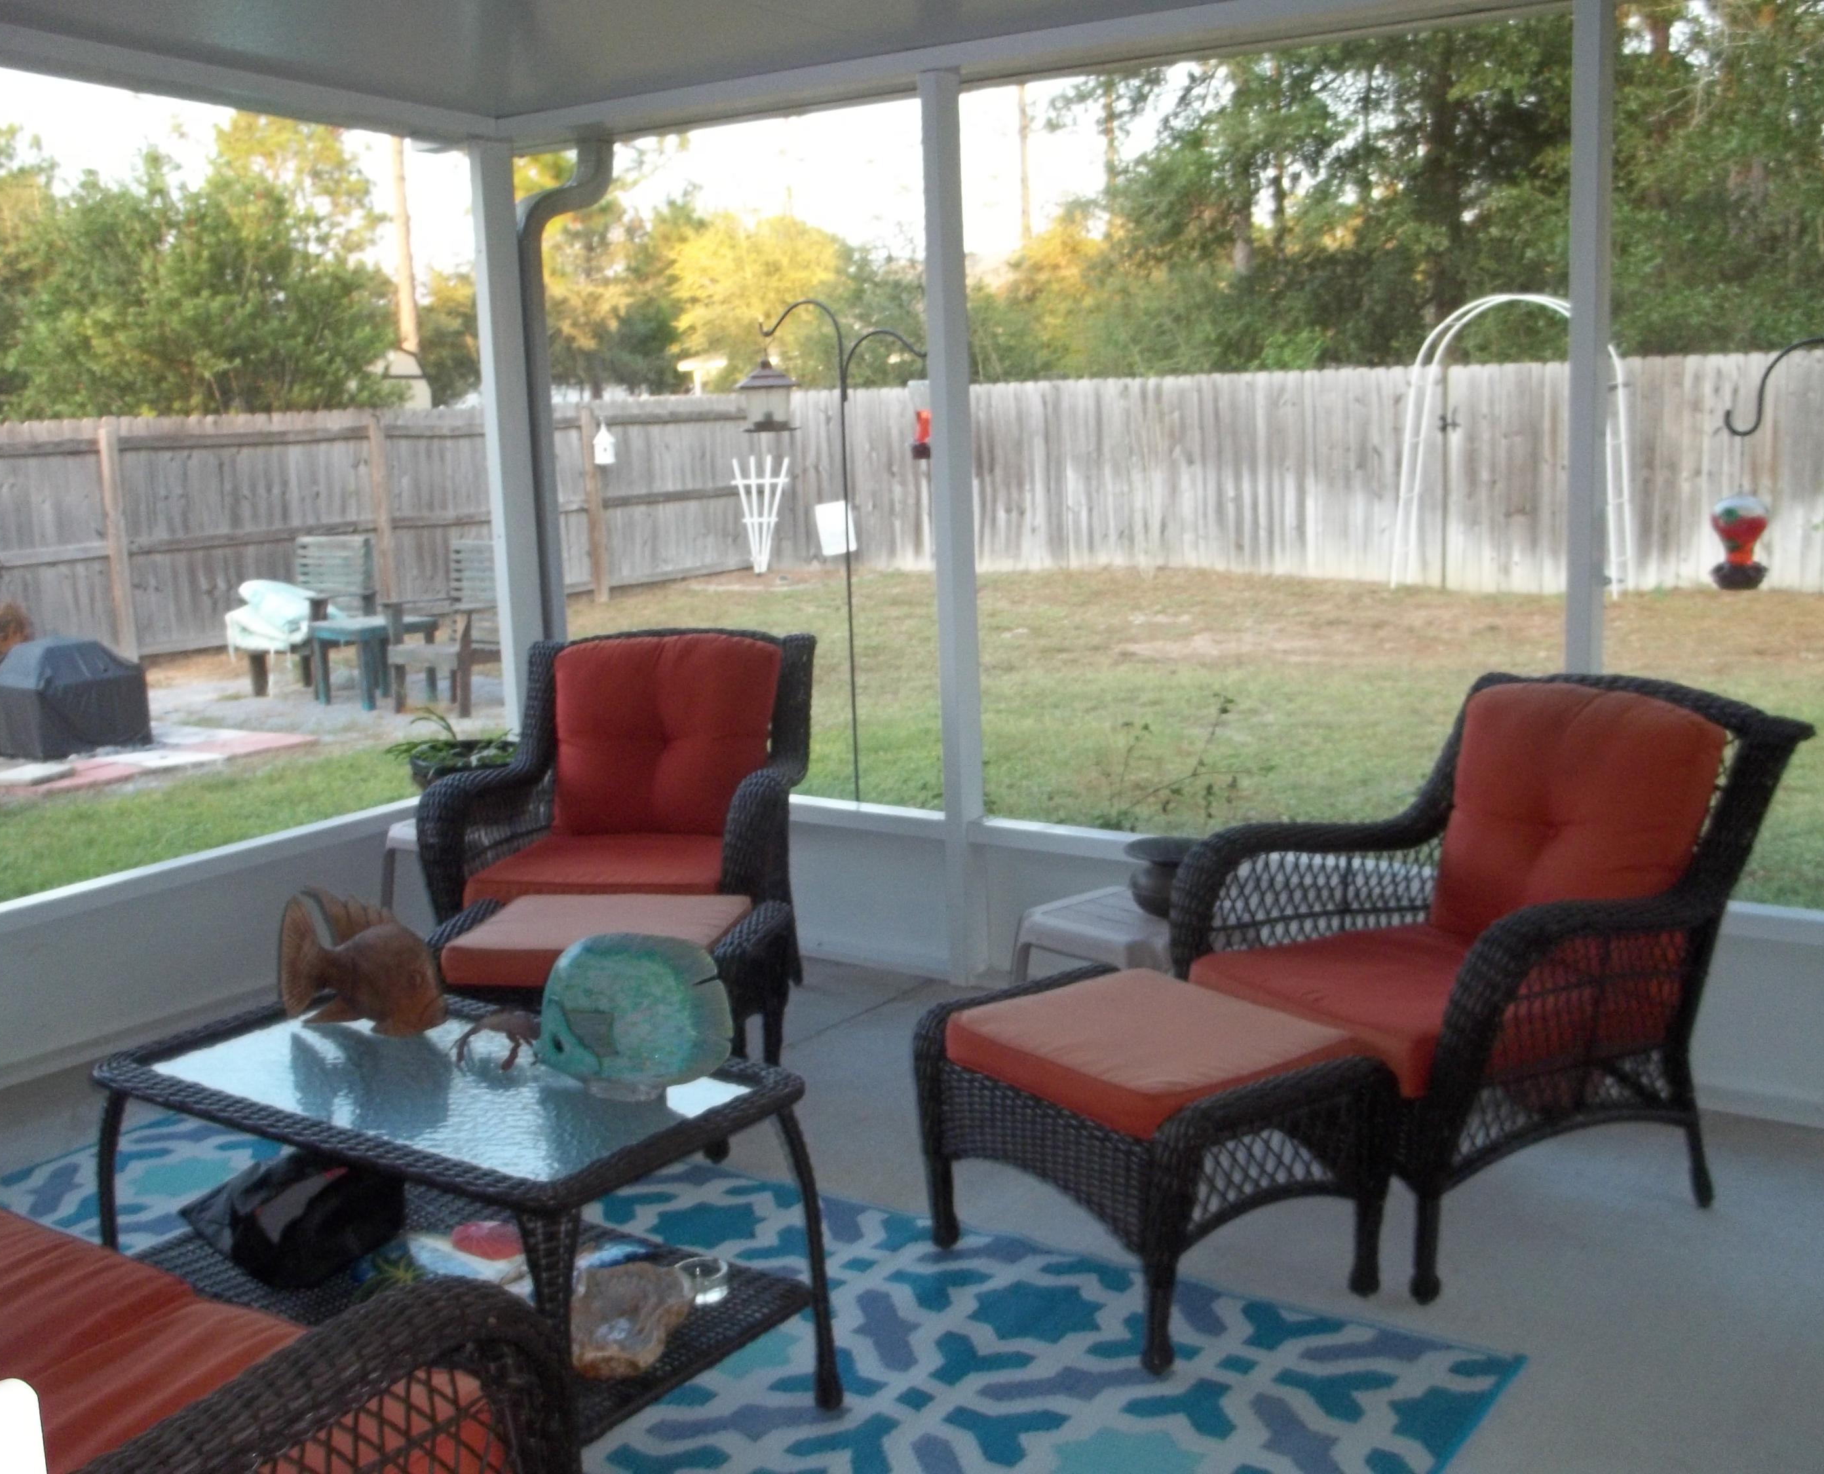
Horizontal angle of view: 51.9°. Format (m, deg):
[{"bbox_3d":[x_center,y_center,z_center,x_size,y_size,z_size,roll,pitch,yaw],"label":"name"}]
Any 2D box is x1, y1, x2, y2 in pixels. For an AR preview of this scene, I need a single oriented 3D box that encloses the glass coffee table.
[{"bbox_3d":[-0.697,0.757,2.845,1.010,0.495,0.520,5,12,33],"label":"glass coffee table"}]

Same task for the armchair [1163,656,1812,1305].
[{"bbox_3d":[0.992,0.381,3.353,0.810,0.860,0.780,-6,10,-26],"label":"armchair"}]

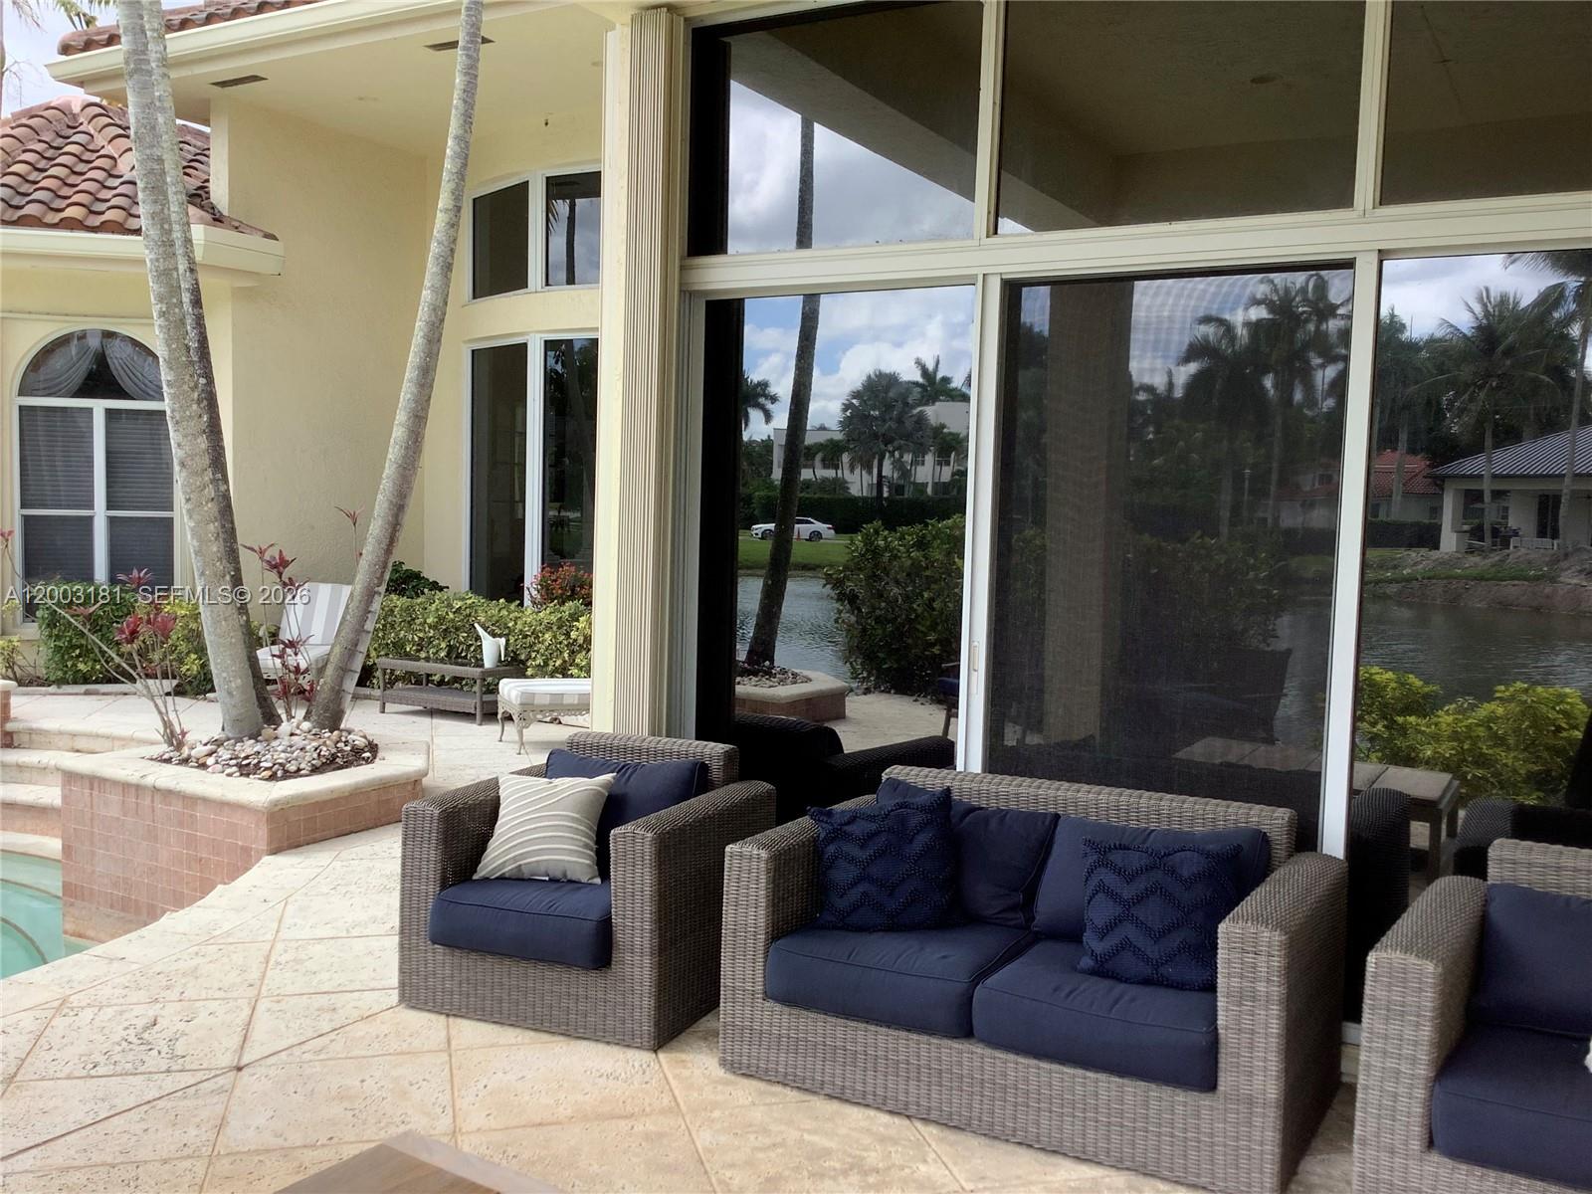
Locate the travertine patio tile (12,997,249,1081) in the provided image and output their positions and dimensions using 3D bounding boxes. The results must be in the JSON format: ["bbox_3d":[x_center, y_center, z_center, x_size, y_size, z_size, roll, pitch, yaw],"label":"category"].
[{"bbox_3d":[-2.027,1.381,4.447,0.605,0.030,0.605,1,4,-16],"label":"travertine patio tile"}]

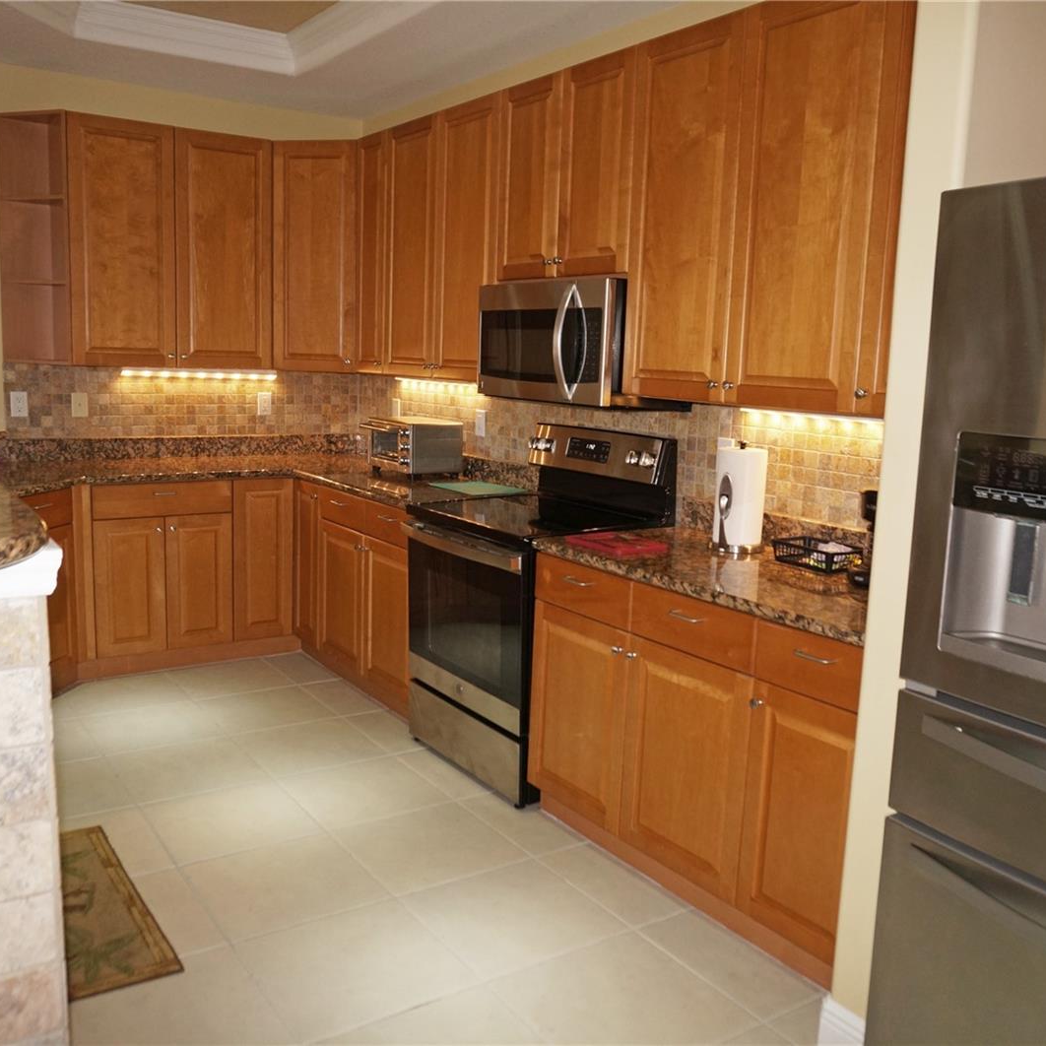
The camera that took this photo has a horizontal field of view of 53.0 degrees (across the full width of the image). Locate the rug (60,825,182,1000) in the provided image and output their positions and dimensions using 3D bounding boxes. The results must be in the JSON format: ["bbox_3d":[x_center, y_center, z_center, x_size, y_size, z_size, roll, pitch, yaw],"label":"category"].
[{"bbox_3d":[-1.271,1.005,2.700,0.540,0.010,0.884,-4,11,-33],"label":"rug"}]

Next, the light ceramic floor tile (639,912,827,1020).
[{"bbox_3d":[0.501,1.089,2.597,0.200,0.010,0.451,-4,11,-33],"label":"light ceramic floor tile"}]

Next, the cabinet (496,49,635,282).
[{"bbox_3d":[0.260,-1.187,3.651,0.325,0.676,0.758,-4,11,-33],"label":"cabinet"}]

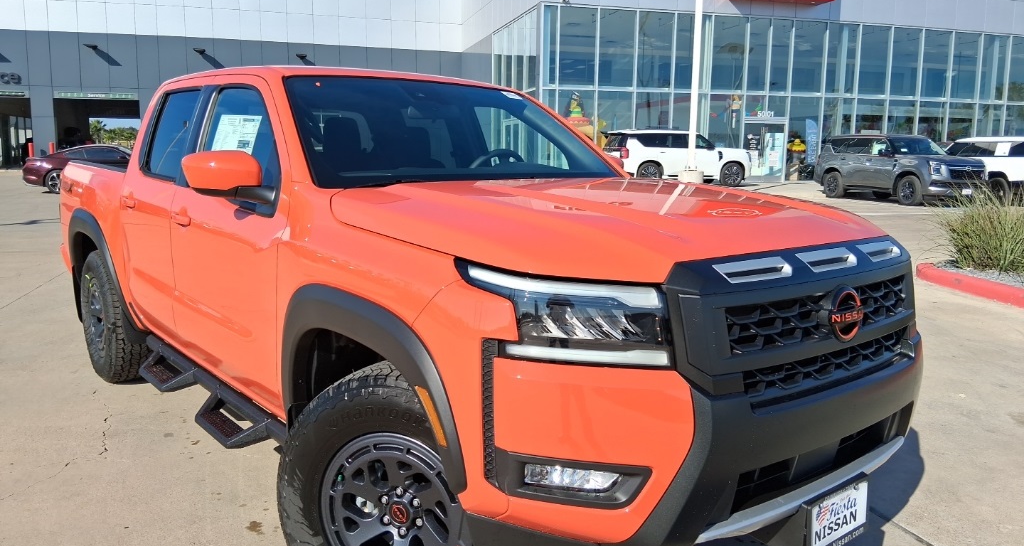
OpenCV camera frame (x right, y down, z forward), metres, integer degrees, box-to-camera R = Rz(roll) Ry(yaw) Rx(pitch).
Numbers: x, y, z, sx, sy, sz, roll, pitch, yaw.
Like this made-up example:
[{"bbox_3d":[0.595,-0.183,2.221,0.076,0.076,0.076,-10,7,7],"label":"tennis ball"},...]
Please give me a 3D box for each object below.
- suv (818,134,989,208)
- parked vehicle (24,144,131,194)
[{"bbox_3d":[11.384,-3.111,22.936,2.070,1.960,5.250,-1,10,-16],"label":"suv"},{"bbox_3d":[-12.038,-3.140,23.242,4.800,1.380,1.920,-2,8,-9],"label":"parked vehicle"}]

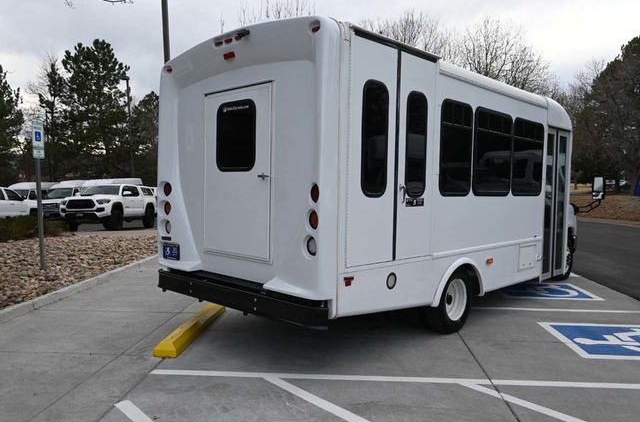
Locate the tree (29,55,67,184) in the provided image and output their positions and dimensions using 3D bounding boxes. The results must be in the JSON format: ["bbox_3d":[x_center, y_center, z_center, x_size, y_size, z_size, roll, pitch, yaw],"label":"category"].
[{"bbox_3d":[-22.400,-6.300,42.500,3.800,12.600,3.800,0,3,0],"label":"tree"}]

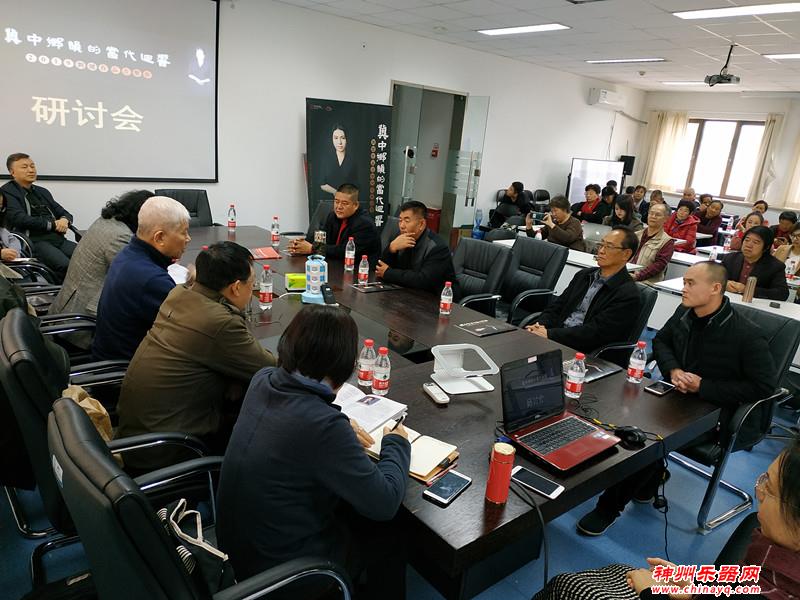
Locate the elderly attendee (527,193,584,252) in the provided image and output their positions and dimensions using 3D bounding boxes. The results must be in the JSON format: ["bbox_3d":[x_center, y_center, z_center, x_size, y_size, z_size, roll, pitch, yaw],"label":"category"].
[{"bbox_3d":[1.756,-0.496,6.155,0.780,1.240,0.560,-9,21,-40],"label":"elderly attendee"}]

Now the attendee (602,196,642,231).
[{"bbox_3d":[2.490,-0.637,6.798,0.750,1.240,0.500,-8,21,-38],"label":"attendee"}]

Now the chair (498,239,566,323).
[{"bbox_3d":[0.923,0.032,4.592,0.660,1.000,0.590,-7,20,-36],"label":"chair"}]

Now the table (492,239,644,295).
[{"bbox_3d":[1.602,-0.104,5.646,0.510,0.750,1.430,-9,21,-40],"label":"table"}]

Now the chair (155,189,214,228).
[{"bbox_3d":[-2.108,-0.568,5.671,0.590,1.030,0.640,-9,21,-40],"label":"chair"}]

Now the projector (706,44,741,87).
[{"bbox_3d":[3.811,-2.741,6.443,0.280,0.430,0.350,-8,21,-38],"label":"projector"}]

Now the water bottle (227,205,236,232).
[{"bbox_3d":[-1.596,-0.770,5.251,0.066,0.233,0.066,-9,21,-40],"label":"water bottle"}]

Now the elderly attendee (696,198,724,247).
[{"bbox_3d":[4.370,-0.768,7.815,0.720,1.250,0.520,-9,21,-40],"label":"elderly attendee"}]

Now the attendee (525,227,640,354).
[{"bbox_3d":[0.965,0.245,3.259,0.950,1.330,0.560,-7,20,-36],"label":"attendee"}]

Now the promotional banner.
[{"bbox_3d":[-0.602,-1.137,6.242,0.910,2.040,0.260,0,17,-15],"label":"promotional banner"}]

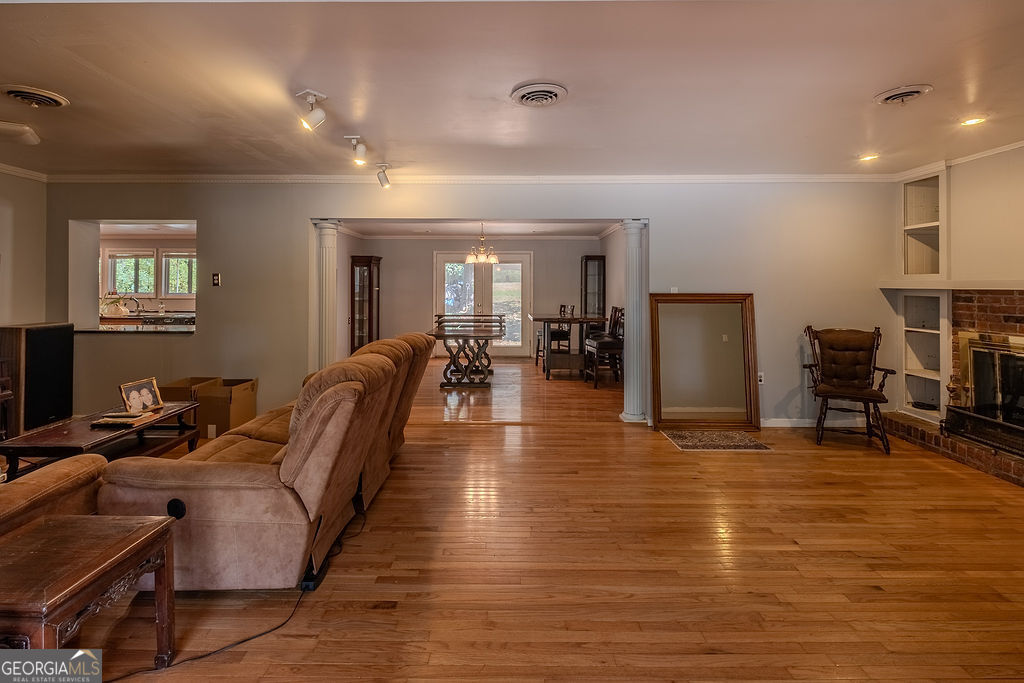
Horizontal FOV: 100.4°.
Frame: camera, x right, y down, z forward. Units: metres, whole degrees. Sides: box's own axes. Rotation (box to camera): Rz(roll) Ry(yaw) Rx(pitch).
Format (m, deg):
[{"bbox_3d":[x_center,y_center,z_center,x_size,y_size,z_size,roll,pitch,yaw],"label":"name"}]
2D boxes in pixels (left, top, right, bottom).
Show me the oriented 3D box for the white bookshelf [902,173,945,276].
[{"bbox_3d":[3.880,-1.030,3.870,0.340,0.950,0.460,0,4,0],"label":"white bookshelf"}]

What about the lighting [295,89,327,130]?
[{"bbox_3d":[-1.147,-1.321,2.430,0.170,0.200,0.155,-1,3,-21],"label":"lighting"}]

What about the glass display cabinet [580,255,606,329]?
[{"bbox_3d":[1.570,-0.636,8.220,0.390,1.980,0.460,0,3,0],"label":"glass display cabinet"}]

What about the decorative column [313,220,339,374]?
[{"bbox_3d":[-1.840,-0.220,4.290,0.245,2.000,0.245,0,3,0],"label":"decorative column"}]

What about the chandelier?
[{"bbox_3d":[-0.478,-1.560,6.800,0.540,0.650,0.540,0,4,0],"label":"chandelier"}]

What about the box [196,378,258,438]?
[{"bbox_3d":[-2.650,0.610,3.955,0.350,0.470,0.300,0,4,0],"label":"box"}]

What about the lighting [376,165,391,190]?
[{"bbox_3d":[-1.144,-1.469,3.800,0.125,0.190,0.130,2,4,37],"label":"lighting"}]

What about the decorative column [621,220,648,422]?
[{"bbox_3d":[1.235,-0.215,4.300,0.245,2.000,0.245,0,3,0],"label":"decorative column"}]

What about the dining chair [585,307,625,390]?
[{"bbox_3d":[1.345,0.075,5.930,0.530,1.060,0.450,-1,4,-10],"label":"dining chair"}]

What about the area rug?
[{"bbox_3d":[1.785,0.865,3.780,0.760,0.012,0.500,0,6,0],"label":"area rug"}]

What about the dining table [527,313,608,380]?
[{"bbox_3d":[0.832,0.071,6.550,1.070,0.915,1.050,0,4,0],"label":"dining table"}]

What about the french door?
[{"bbox_3d":[-0.574,-0.735,8.470,1.970,2.110,0.110,0,3,0],"label":"french door"}]

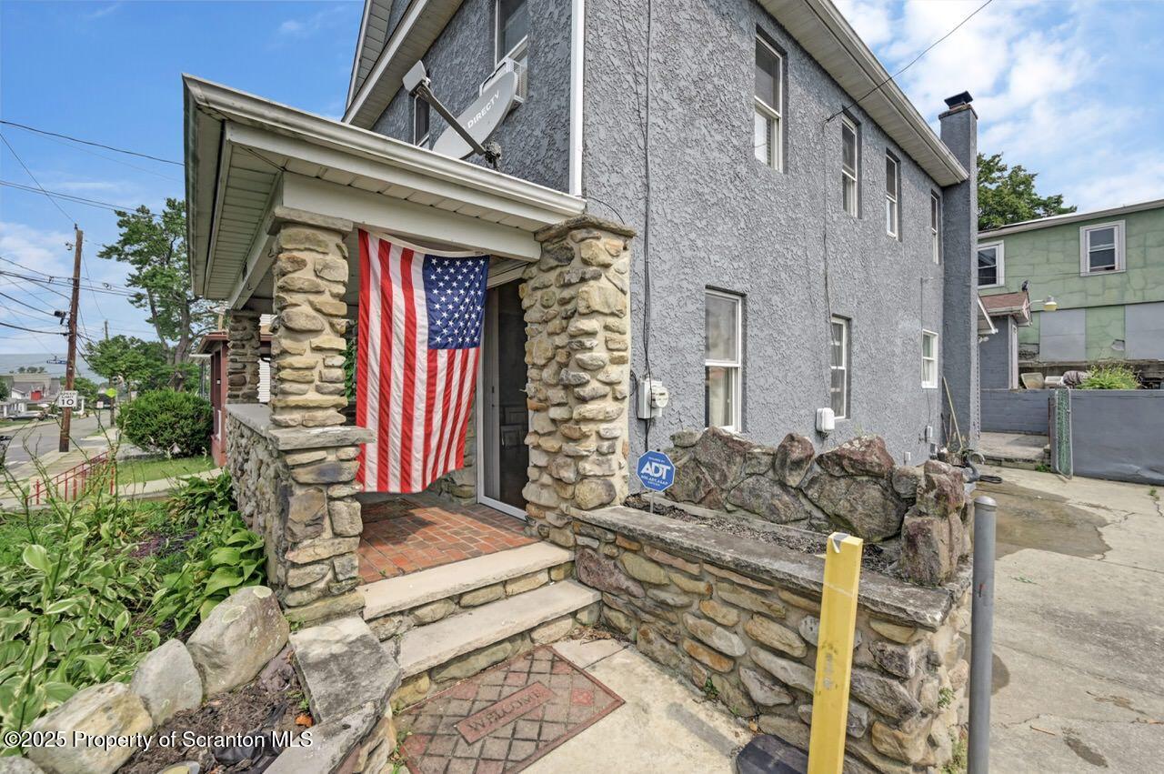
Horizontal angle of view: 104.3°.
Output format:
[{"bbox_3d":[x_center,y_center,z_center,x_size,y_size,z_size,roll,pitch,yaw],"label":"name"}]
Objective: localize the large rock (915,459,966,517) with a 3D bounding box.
[{"bbox_3d":[1.625,0.448,2.050,0.180,0.230,0.200,0,0,-41],"label":"large rock"}]

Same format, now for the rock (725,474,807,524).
[{"bbox_3d":[1.175,0.717,2.926,0.280,0.270,0.460,0,0,-42],"label":"rock"}]

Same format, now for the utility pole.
[{"bbox_3d":[-22.542,-2.091,20.000,0.290,9.900,0.290,4,0,0],"label":"utility pole"}]

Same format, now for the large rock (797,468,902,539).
[{"bbox_3d":[1.519,0.663,2.575,0.310,0.360,0.510,0,0,-42],"label":"large rock"}]

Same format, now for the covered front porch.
[{"bbox_3d":[-2.018,0.050,4.076,2.300,2.300,4.700,0,0,-41],"label":"covered front porch"}]

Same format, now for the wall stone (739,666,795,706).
[{"bbox_3d":[0.829,1.309,1.982,0.140,0.125,0.240,0,0,-40],"label":"wall stone"}]

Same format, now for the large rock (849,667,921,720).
[{"bbox_3d":[1.129,1.118,1.685,0.140,0.130,0.250,0,0,-40],"label":"large rock"}]

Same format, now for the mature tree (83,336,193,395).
[{"bbox_3d":[-35.435,-0.500,36.000,7.000,7.200,7.200,0,0,-41],"label":"mature tree"}]

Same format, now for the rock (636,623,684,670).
[{"bbox_3d":[0.451,1.367,2.433,0.140,0.165,0.310,0,0,-40],"label":"rock"}]

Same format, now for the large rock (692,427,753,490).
[{"bbox_3d":[0.971,0.483,3.140,0.260,0.360,0.380,0,0,-41],"label":"large rock"}]

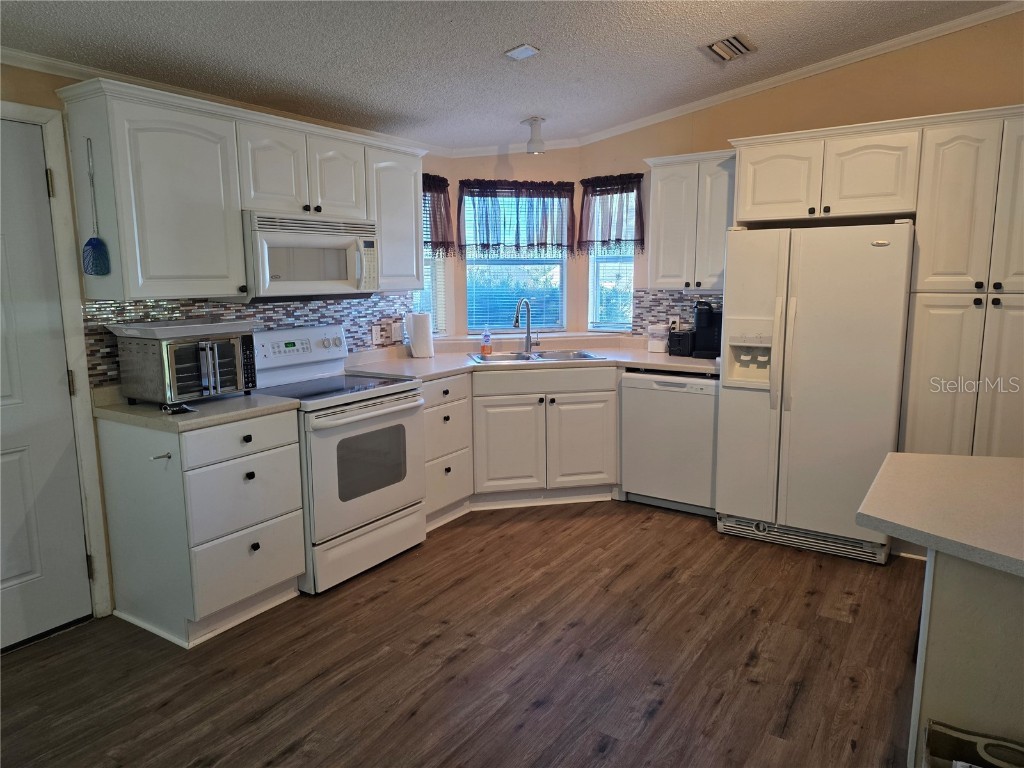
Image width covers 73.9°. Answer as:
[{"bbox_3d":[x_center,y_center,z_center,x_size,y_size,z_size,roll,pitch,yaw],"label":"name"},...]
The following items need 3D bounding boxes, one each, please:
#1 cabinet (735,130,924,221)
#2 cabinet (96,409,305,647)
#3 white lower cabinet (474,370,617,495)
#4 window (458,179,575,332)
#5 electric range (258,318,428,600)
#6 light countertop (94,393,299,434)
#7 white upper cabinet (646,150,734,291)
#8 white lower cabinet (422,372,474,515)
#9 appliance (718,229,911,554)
[{"bbox_3d":[1.733,-1.087,3.683,0.870,0.398,0.590,5,10,33],"label":"cabinet"},{"bbox_3d":[-1.333,0.556,2.983,0.630,0.878,0.557,5,10,33],"label":"cabinet"},{"bbox_3d":[0.162,0.283,4.523,0.910,0.840,0.660,-2,9,-9],"label":"white lower cabinet"},{"bbox_3d":[0.043,-0.890,4.837,0.800,1.055,0.120,-2,9,-9],"label":"window"},{"bbox_3d":[-0.941,0.317,3.521,0.645,1.180,0.775,5,10,33],"label":"electric range"},{"bbox_3d":[-1.332,0.106,2.914,0.640,0.040,0.570,5,10,33],"label":"light countertop"},{"bbox_3d":[1.197,-0.975,4.212,0.585,0.770,0.335,5,10,33],"label":"white upper cabinet"},{"bbox_3d":[-0.604,0.361,4.064,0.625,0.840,0.460,5,10,33],"label":"white lower cabinet"},{"bbox_3d":[1.675,-0.001,3.733,0.840,1.690,0.800,5,10,33],"label":"appliance"}]

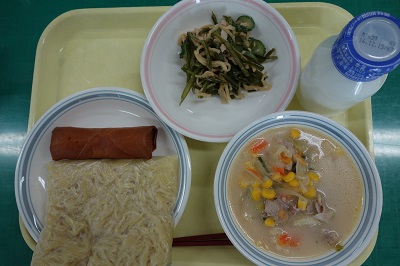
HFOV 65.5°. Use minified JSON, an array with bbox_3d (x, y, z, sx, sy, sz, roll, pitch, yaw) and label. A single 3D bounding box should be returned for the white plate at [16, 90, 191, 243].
[{"bbox_3d":[-0.096,0.044,0.327,0.177,0.038,0.177,0,79,2],"label":"white plate"}]

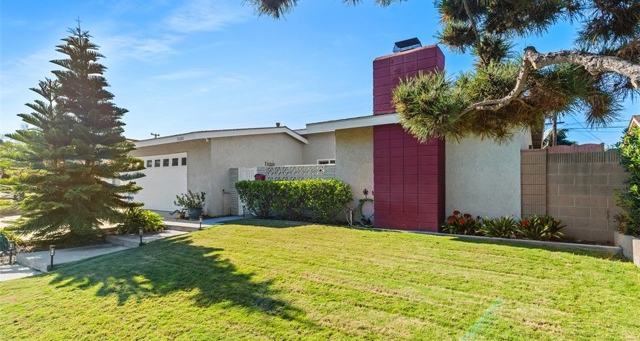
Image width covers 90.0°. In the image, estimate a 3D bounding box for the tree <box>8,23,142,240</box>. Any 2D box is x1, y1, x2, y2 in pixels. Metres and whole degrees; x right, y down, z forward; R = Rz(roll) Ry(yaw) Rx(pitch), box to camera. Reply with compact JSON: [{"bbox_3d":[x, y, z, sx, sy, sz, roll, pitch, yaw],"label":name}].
[{"bbox_3d":[-5.550,-0.870,7.500,2.700,5.050,2.600,-1,-2,32],"label":"tree"}]

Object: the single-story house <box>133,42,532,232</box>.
[{"bbox_3d":[-0.300,-0.370,14.000,16.000,3.900,10.300,-1,-2,32],"label":"single-story house"}]

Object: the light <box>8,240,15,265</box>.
[{"bbox_3d":[-5.200,1.390,5.400,0.080,0.400,0.080,-1,-2,32],"label":"light"}]

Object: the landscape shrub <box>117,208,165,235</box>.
[{"bbox_3d":[-4.450,1.190,7.900,1.100,0.600,1.000,-1,-2,32],"label":"landscape shrub"}]

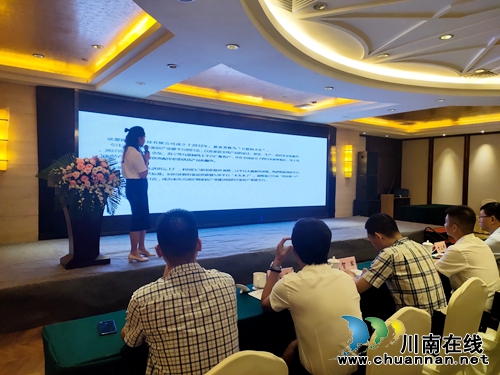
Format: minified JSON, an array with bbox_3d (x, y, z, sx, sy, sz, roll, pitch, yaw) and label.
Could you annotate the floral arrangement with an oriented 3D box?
[{"bbox_3d":[-1.935,-0.010,3.780,0.860,0.690,0.520,0,2,-34],"label":"floral arrangement"}]

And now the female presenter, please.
[{"bbox_3d":[-1.385,0.070,4.140,0.400,1.660,0.470,0,2,-31],"label":"female presenter"}]

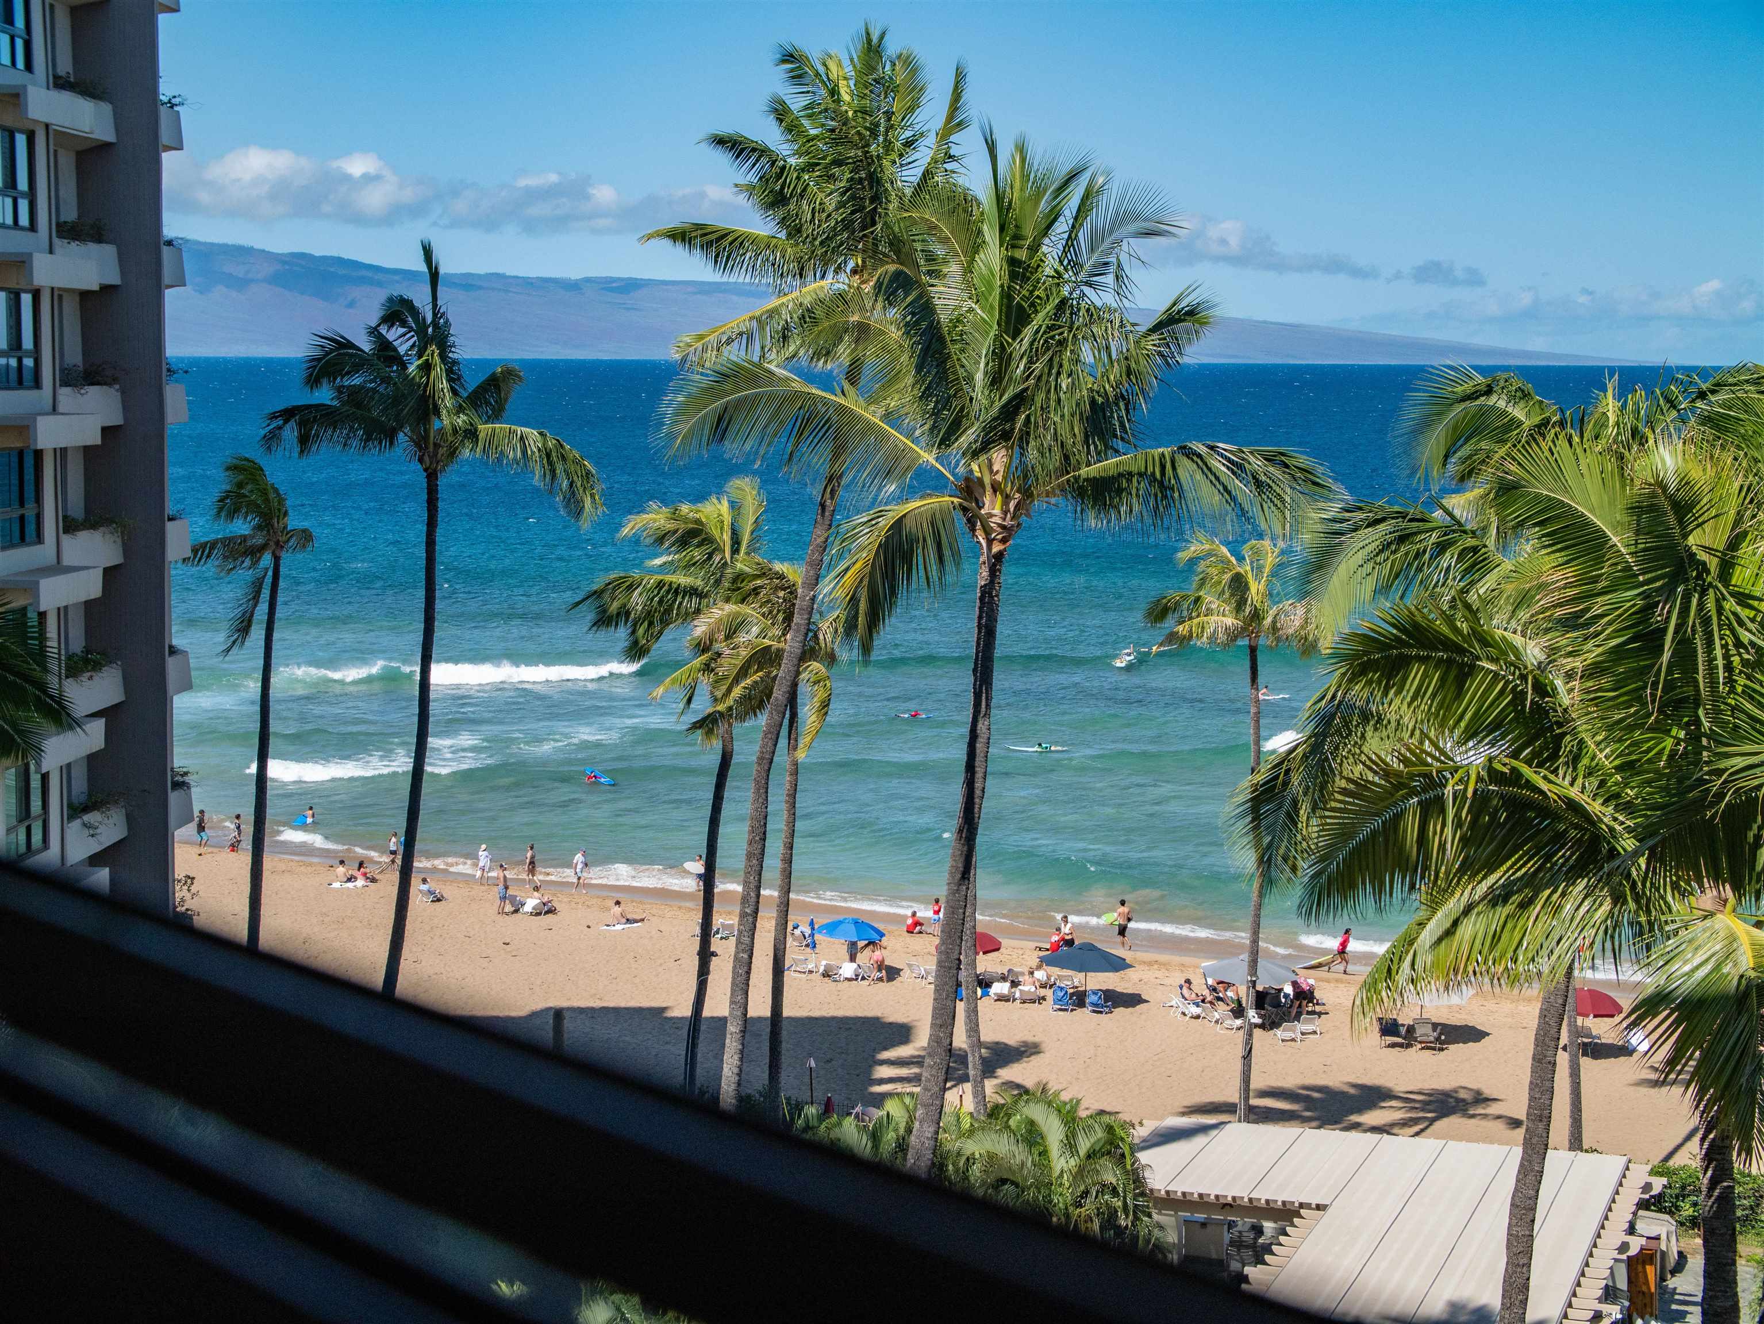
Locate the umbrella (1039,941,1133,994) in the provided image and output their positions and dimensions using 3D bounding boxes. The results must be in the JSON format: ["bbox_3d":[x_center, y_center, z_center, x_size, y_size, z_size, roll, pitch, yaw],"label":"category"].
[{"bbox_3d":[6.150,9.365,98.049,2.799,1.900,2.799,0,5,0],"label":"umbrella"}]

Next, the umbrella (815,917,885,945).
[{"bbox_3d":[-0.994,8.967,101.845,2.166,2.000,2.166,0,5,0],"label":"umbrella"}]

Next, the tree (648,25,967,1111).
[{"bbox_3d":[-1.381,0.546,59.314,5.703,23.955,5.800,0,5,0],"label":"tree"}]

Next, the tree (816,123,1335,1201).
[{"bbox_3d":[1.505,3.935,40.548,7.790,20.764,7.200,0,5,0],"label":"tree"}]

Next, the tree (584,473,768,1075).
[{"bbox_3d":[-4.662,3.595,72.661,4.163,15.340,4.500,0,5,0],"label":"tree"}]

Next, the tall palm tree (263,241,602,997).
[{"bbox_3d":[-8.790,1.889,64.467,6.601,20.231,6.300,0,5,0],"label":"tall palm tree"}]

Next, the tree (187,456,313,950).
[{"bbox_3d":[-13.969,3.327,72.641,2.795,15.774,3.300,0,5,0],"label":"tree"}]

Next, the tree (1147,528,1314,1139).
[{"bbox_3d":[7.247,4.529,68.725,3.679,14.352,4.000,0,5,0],"label":"tree"}]

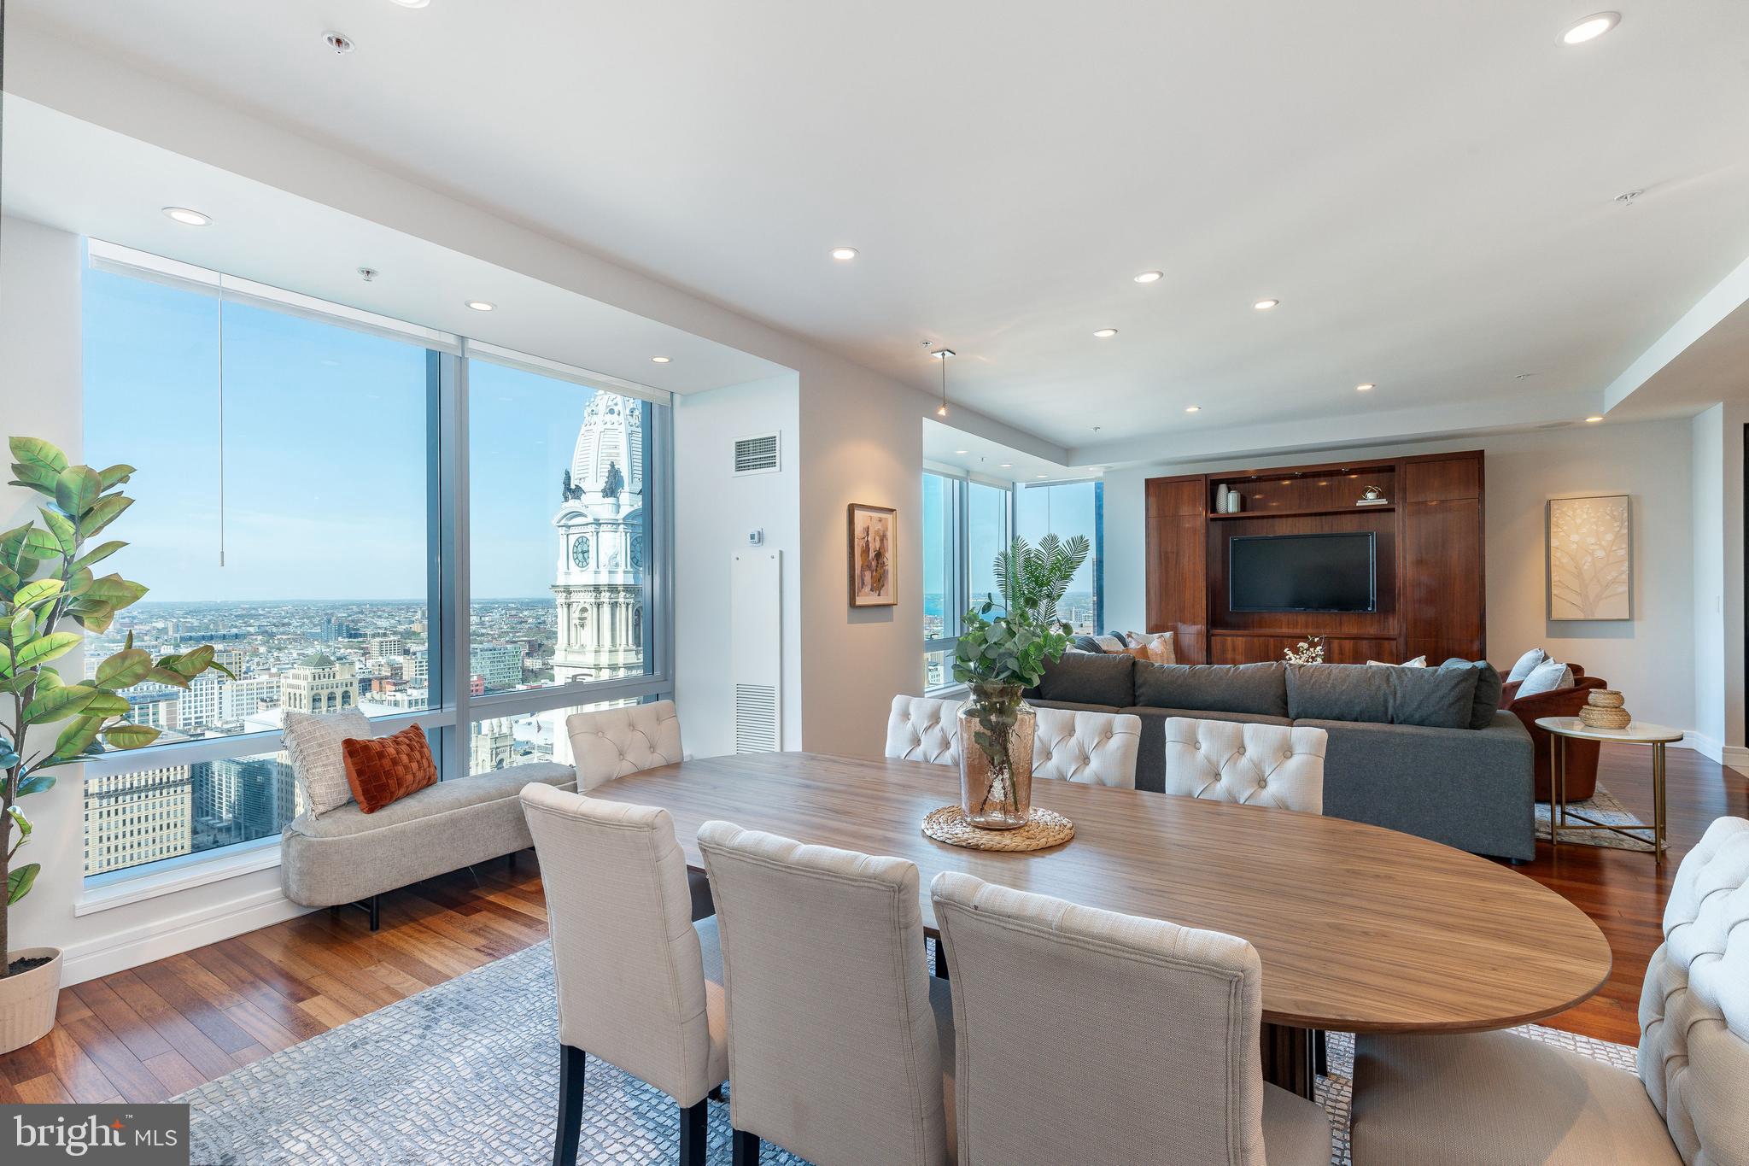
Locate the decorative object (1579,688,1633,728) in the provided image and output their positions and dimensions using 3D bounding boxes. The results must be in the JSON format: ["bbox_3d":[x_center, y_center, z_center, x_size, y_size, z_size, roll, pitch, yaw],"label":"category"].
[{"bbox_3d":[3.951,0.683,4.185,0.190,0.185,0.190,-1,0,33],"label":"decorative object"}]

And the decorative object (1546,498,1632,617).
[{"bbox_3d":[6.289,-0.210,6.839,0.522,1.079,0.045,-1,0,34],"label":"decorative object"}]

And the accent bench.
[{"bbox_3d":[-1.963,1.183,3.601,0.510,0.485,1.360,-1,0,33],"label":"accent bench"}]

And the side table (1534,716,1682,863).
[{"bbox_3d":[3.941,1.098,4.184,0.592,0.606,0.592,-1,0,34],"label":"side table"}]

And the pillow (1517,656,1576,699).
[{"bbox_3d":[4.474,0.732,5.194,0.170,0.450,0.450,23,12,31],"label":"pillow"}]

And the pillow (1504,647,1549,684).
[{"bbox_3d":[4.990,0.734,5.993,0.160,0.460,0.470,26,8,18],"label":"pillow"}]

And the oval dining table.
[{"bbox_3d":[0.248,1.018,2.034,2.430,0.757,1.184,-1,0,33],"label":"oval dining table"}]

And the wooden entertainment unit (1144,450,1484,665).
[{"bbox_3d":[4.241,0.138,7.709,2.842,2.526,0.540,-1,0,33],"label":"wooden entertainment unit"}]

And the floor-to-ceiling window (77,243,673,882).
[{"bbox_3d":[-2.158,-0.054,4.084,0.120,2.432,2.876,-1,0,34],"label":"floor-to-ceiling window"}]

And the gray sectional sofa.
[{"bbox_3d":[2.844,0.950,6.010,3.116,0.945,3.201,-1,0,34],"label":"gray sectional sofa"}]

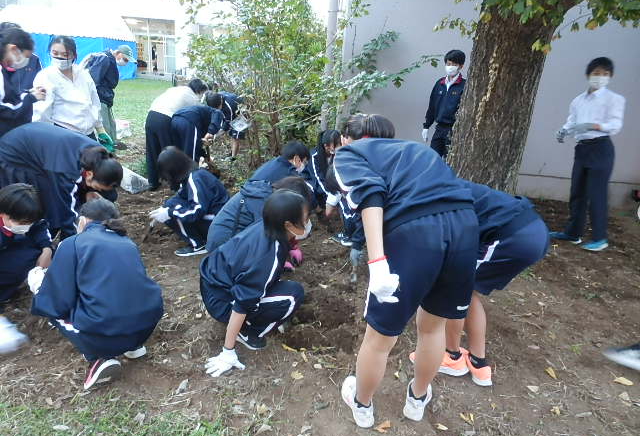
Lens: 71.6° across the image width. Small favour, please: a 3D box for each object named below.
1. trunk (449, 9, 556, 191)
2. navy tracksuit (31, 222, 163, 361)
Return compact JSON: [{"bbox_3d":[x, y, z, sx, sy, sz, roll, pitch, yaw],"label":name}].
[{"bbox_3d":[1.730,-1.056,4.348,0.780,2.200,0.780,5,19,0],"label":"trunk"},{"bbox_3d":[-0.986,0.291,1.994,0.570,0.620,0.490,16,22,30],"label":"navy tracksuit"}]

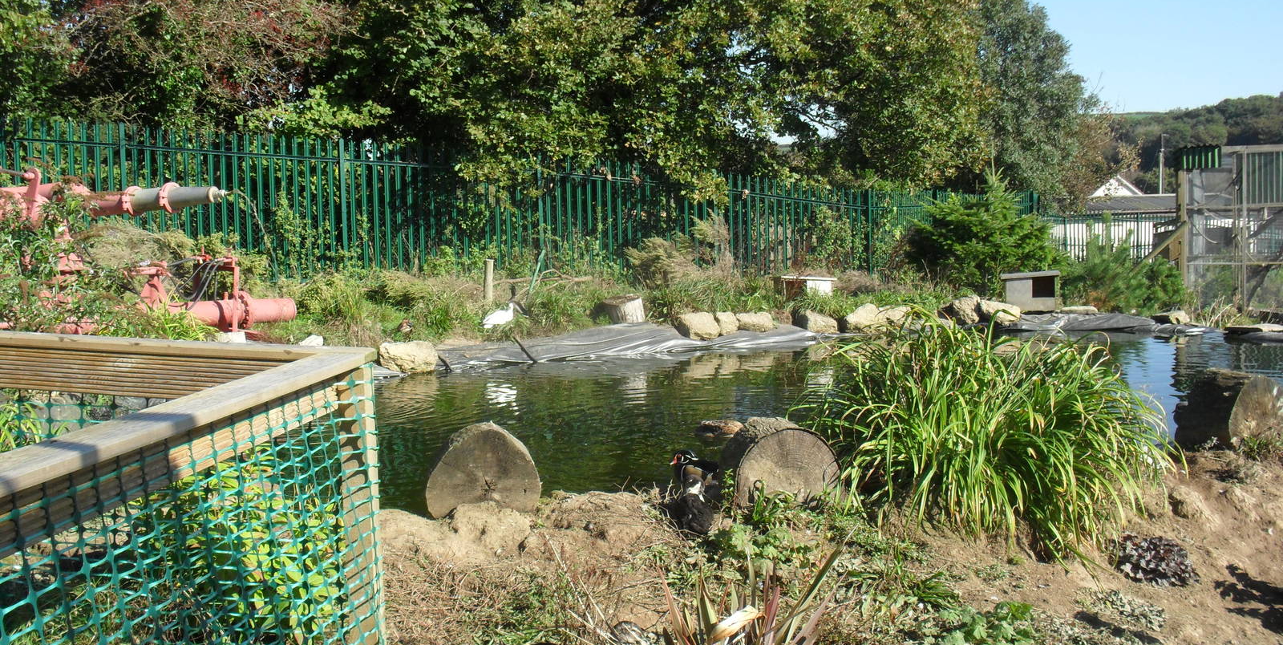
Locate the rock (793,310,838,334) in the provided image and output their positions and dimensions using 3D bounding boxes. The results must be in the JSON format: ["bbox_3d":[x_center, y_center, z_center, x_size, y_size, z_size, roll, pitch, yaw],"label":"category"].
[{"bbox_3d":[2.319,-0.007,17.300,0.560,0.340,0.420,-1,3,11],"label":"rock"}]

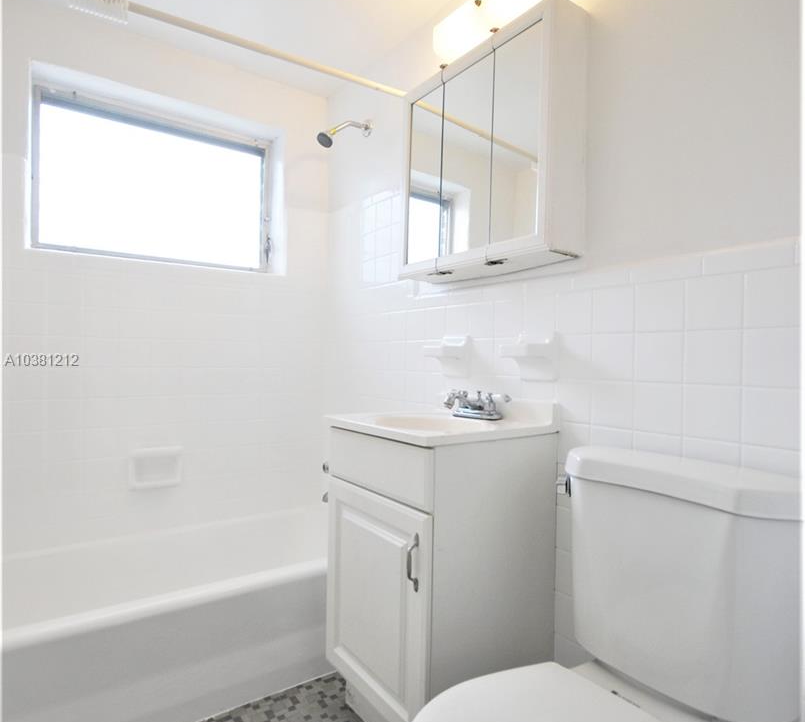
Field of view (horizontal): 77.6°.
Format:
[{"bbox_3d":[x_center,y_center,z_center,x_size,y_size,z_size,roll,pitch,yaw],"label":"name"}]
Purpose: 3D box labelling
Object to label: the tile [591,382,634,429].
[{"bbox_3d":[0.500,0.100,1.194,0.010,0.108,0.108,1,0,-36],"label":"tile"}]

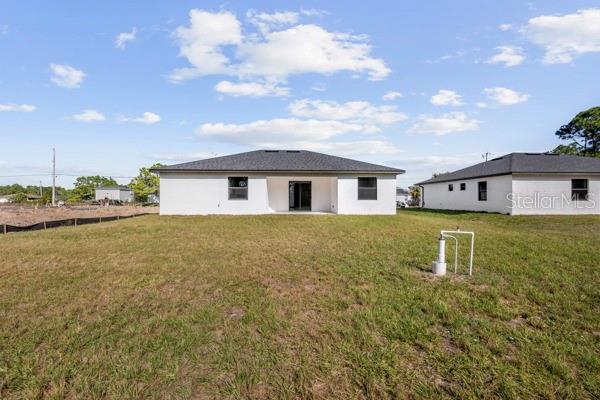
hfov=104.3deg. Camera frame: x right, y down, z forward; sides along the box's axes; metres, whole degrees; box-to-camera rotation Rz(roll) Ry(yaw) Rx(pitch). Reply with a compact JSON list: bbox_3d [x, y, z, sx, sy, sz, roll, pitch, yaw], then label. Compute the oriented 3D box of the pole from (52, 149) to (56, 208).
[{"bbox_3d":[-47.000,-4.350,44.700,0.310,11.100,0.310,0,0,0],"label":"pole"}]

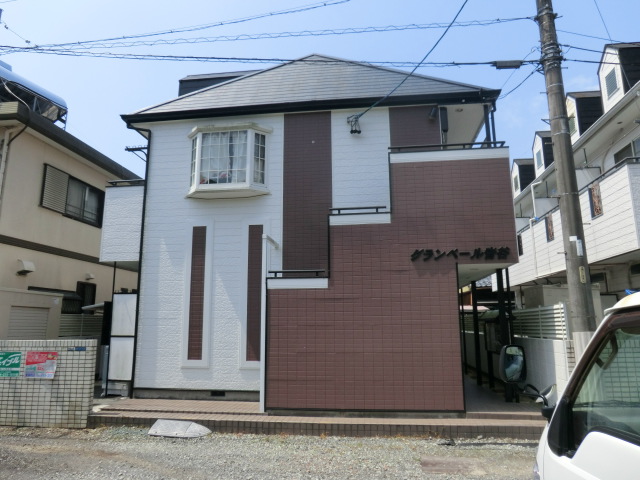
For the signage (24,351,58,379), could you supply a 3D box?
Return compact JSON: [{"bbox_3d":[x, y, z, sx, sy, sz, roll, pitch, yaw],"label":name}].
[{"bbox_3d":[-4.620,2.070,7.350,0.570,0.420,0.020,-1,-10,5],"label":"signage"}]

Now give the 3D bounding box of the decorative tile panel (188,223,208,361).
[{"bbox_3d":[-2.472,1.039,8.939,0.290,2.670,0.040,-2,-10,7],"label":"decorative tile panel"}]

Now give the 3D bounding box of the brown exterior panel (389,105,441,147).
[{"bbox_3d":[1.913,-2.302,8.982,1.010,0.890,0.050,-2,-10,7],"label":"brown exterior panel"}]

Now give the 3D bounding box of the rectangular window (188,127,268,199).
[{"bbox_3d":[-1.948,-1.646,9.199,1.800,1.430,0.390,-2,-10,7],"label":"rectangular window"}]

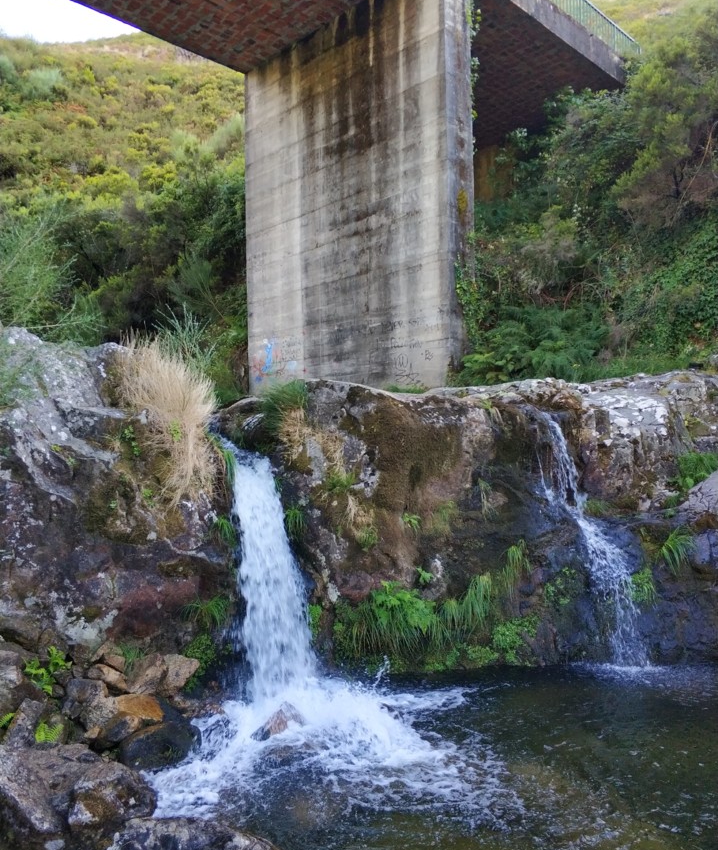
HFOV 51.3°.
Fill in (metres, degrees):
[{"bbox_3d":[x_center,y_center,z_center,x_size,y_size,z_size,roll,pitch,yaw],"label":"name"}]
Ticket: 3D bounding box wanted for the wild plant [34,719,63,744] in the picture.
[{"bbox_3d":[-1.862,1.844,4.500,0.180,0.120,0.150,-1,2,-23],"label":"wild plant"}]

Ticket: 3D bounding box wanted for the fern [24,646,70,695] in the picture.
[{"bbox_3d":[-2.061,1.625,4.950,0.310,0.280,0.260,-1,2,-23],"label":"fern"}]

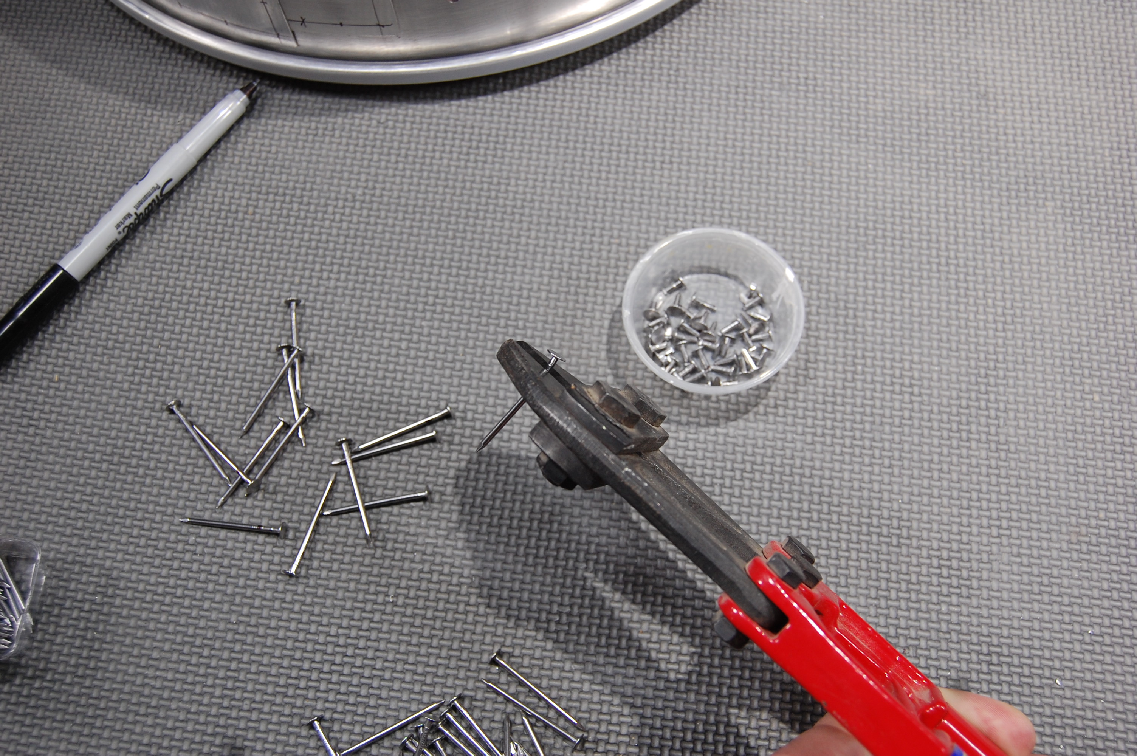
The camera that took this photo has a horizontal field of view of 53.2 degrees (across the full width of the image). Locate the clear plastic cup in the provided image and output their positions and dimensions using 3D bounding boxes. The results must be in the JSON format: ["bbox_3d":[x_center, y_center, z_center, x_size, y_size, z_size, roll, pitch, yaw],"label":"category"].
[{"bbox_3d":[0.051,-0.020,0.403,0.063,0.023,0.063,0,69,1],"label":"clear plastic cup"}]

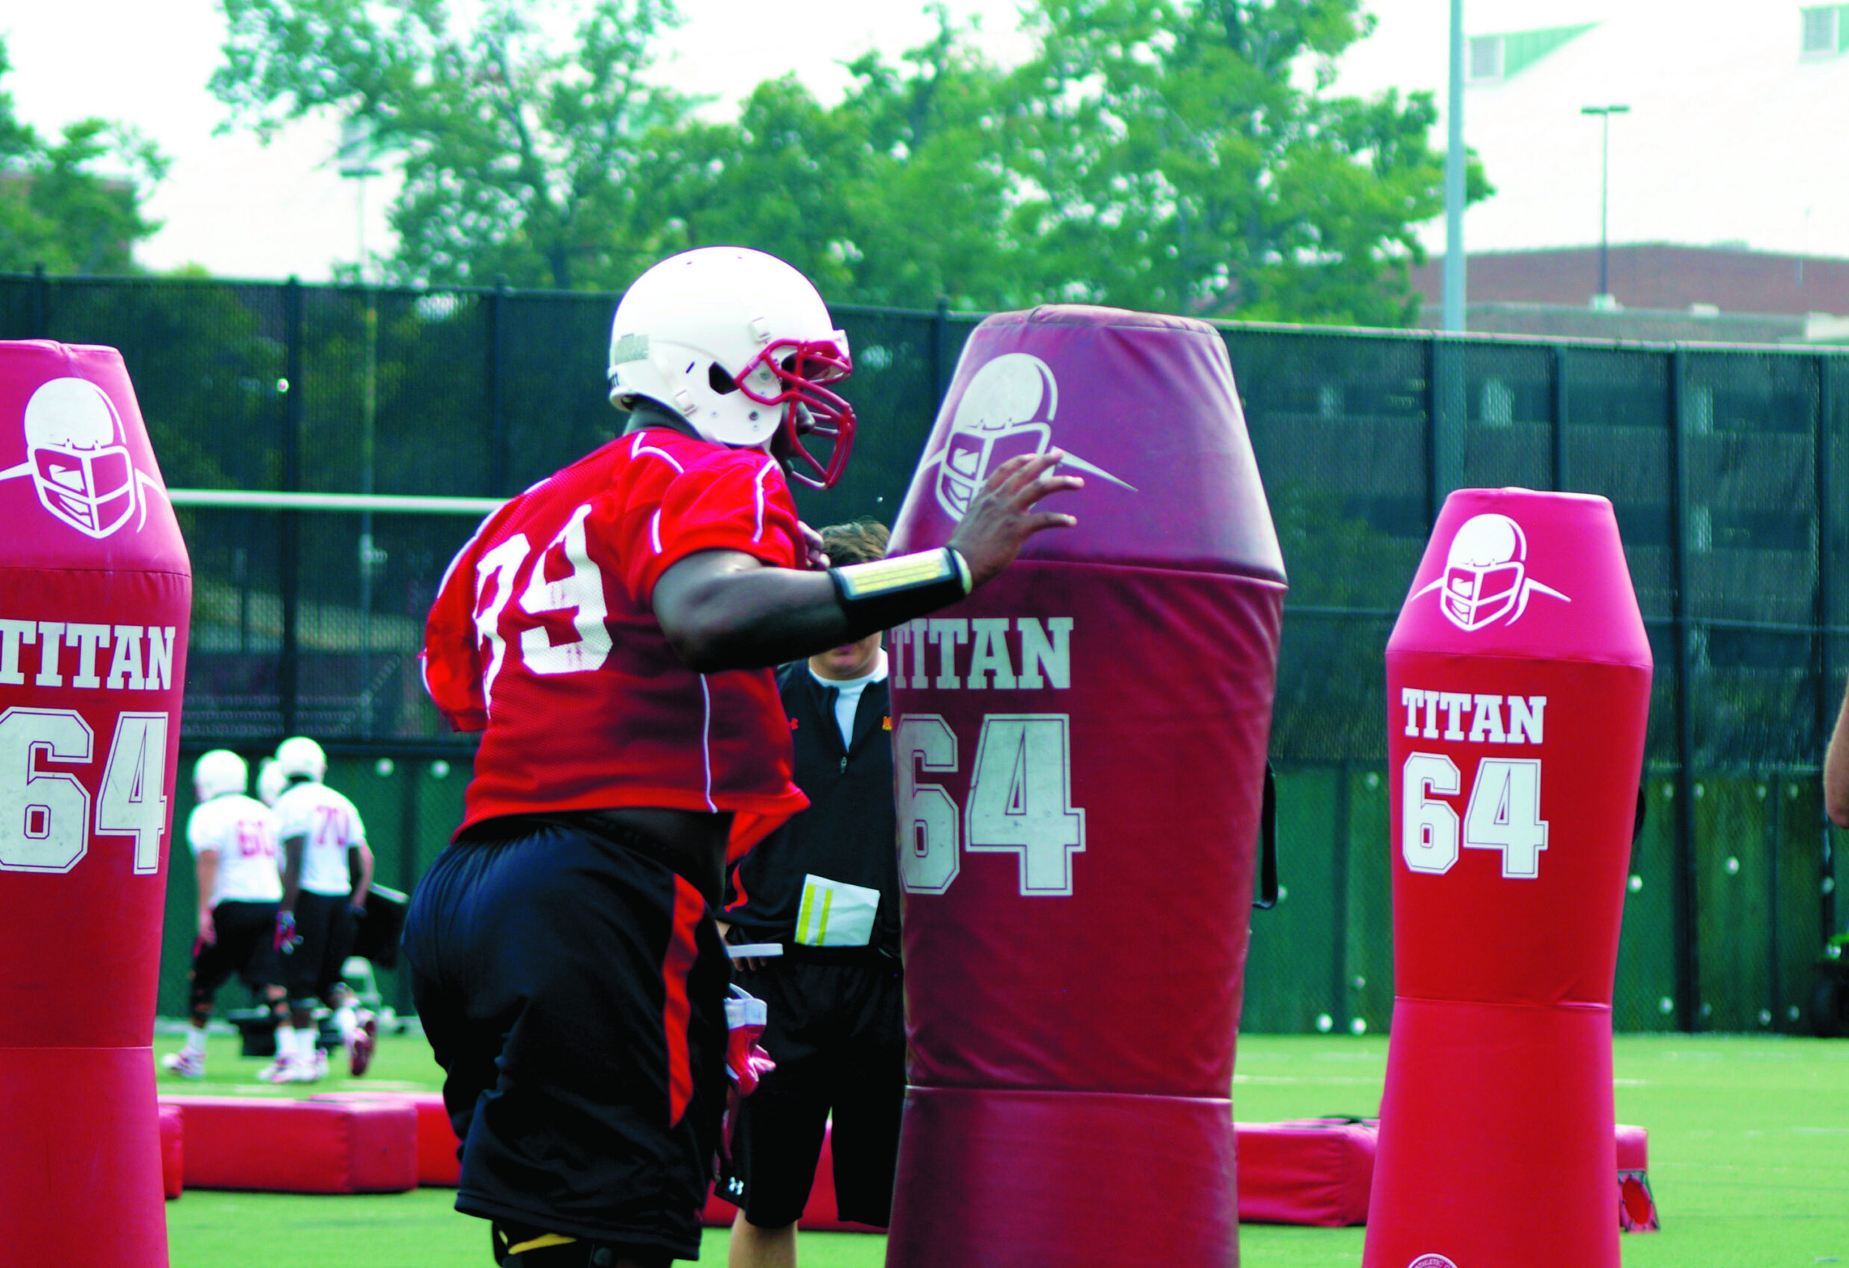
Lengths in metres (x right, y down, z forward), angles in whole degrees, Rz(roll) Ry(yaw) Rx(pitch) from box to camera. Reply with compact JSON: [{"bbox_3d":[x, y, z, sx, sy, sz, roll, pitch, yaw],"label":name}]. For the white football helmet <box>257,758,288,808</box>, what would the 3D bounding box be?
[{"bbox_3d":[-3.637,0.843,53.000,0.250,0.270,0.320,2,-2,-38],"label":"white football helmet"}]

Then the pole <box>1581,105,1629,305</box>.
[{"bbox_3d":[18.152,-11.410,250.000,1.280,5.400,0.450,1,-2,0],"label":"pole"}]

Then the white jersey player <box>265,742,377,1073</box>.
[{"bbox_3d":[-3.313,1.515,51.500,0.620,1.890,0.720,2,-2,-27],"label":"white jersey player"}]

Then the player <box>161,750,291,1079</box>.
[{"bbox_3d":[-3.829,1.544,51.500,0.640,1.800,0.750,2,-2,-42],"label":"player"}]

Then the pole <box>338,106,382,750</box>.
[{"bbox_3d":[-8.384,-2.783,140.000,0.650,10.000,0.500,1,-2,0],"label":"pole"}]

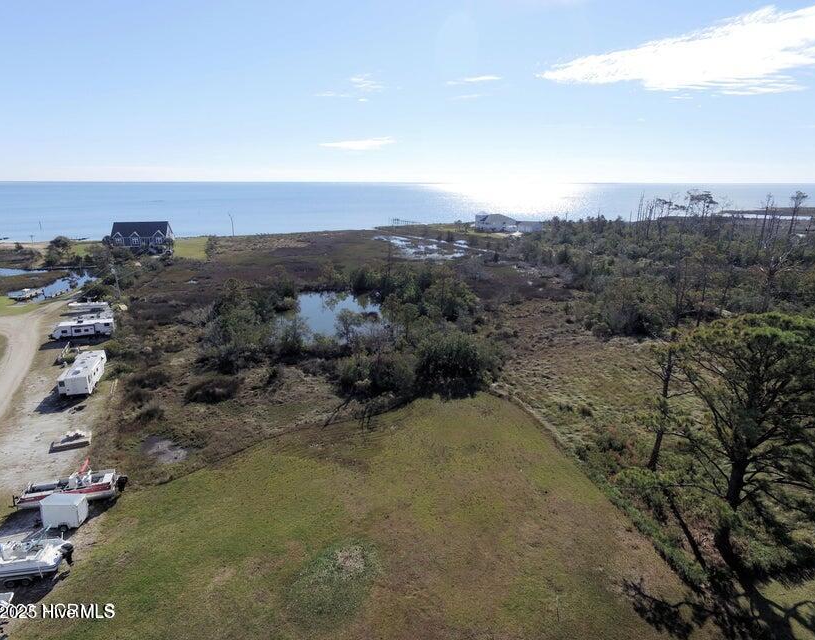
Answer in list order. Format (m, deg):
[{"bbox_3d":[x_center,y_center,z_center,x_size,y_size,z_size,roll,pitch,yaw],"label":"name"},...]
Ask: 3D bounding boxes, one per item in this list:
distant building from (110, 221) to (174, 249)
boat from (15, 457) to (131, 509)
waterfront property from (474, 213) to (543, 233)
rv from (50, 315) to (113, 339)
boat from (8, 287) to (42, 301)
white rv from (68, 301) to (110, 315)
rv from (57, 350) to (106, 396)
[{"bbox_3d":[-109.403,-34.378,204.439,20.500,11.400,13.000,-5,16,-16],"label":"distant building"},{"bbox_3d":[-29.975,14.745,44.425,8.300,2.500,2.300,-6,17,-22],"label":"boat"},{"bbox_3d":[58.664,-57.700,291.238,35.000,10.000,16.000,2,16,8],"label":"waterfront property"},{"bbox_3d":[-60.206,1.947,91.627,10.200,3.100,2.900,-5,17,-17],"label":"rv"},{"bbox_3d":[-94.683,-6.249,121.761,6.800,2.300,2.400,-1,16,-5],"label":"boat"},{"bbox_3d":[-71.991,-3.399,111.533,8.800,2.500,2.500,-3,16,-12],"label":"white rv"},{"bbox_3d":[-46.222,7.793,70.615,3.100,3.350,11.500,-6,17,-21],"label":"rv"}]

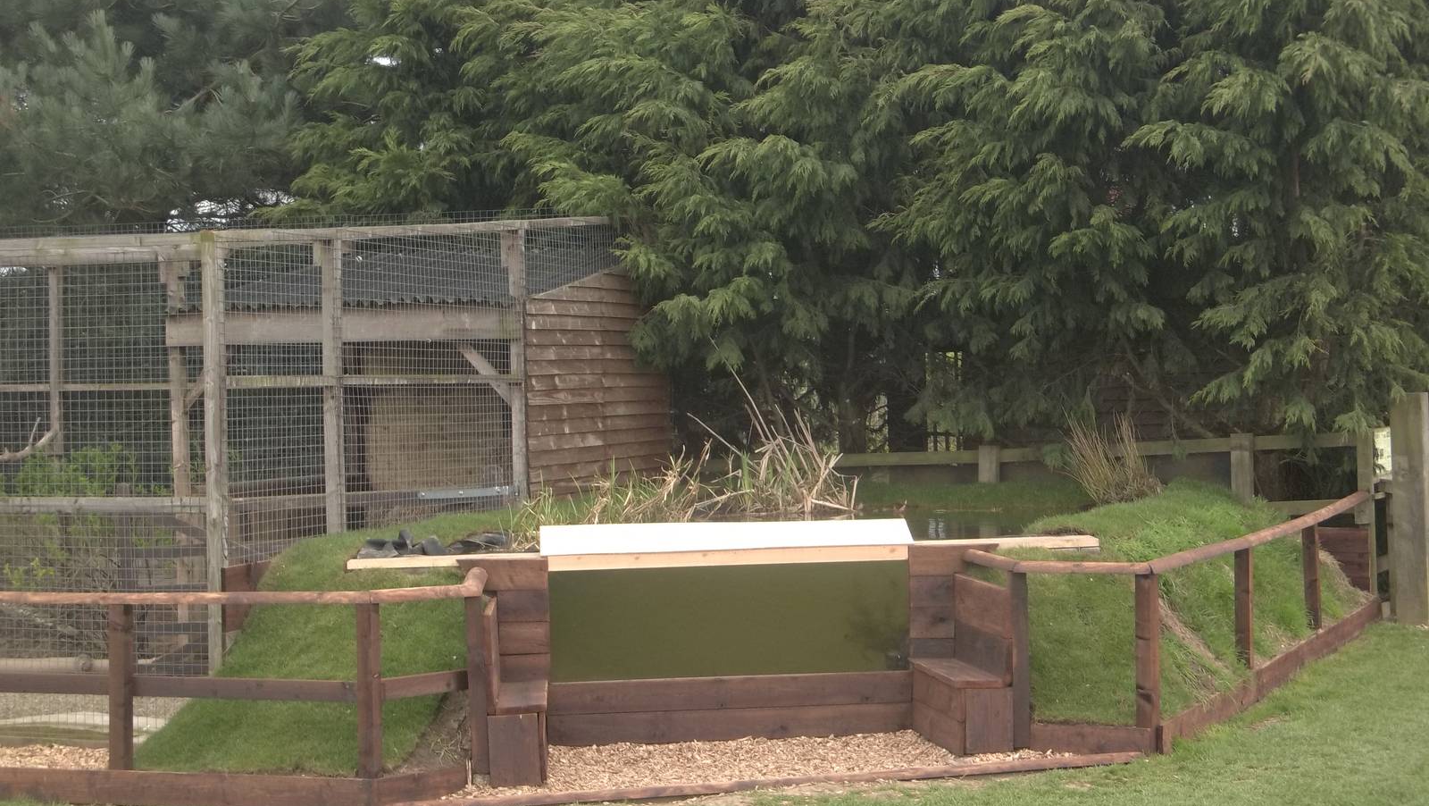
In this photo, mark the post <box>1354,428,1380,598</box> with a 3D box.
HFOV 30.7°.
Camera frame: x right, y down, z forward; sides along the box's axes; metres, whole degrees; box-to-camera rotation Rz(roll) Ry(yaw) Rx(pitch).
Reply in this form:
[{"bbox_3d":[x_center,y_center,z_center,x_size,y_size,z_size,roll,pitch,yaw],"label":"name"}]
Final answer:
[{"bbox_3d":[4.396,0.777,17.500,0.105,1.210,0.105,-2,0,22],"label":"post"}]

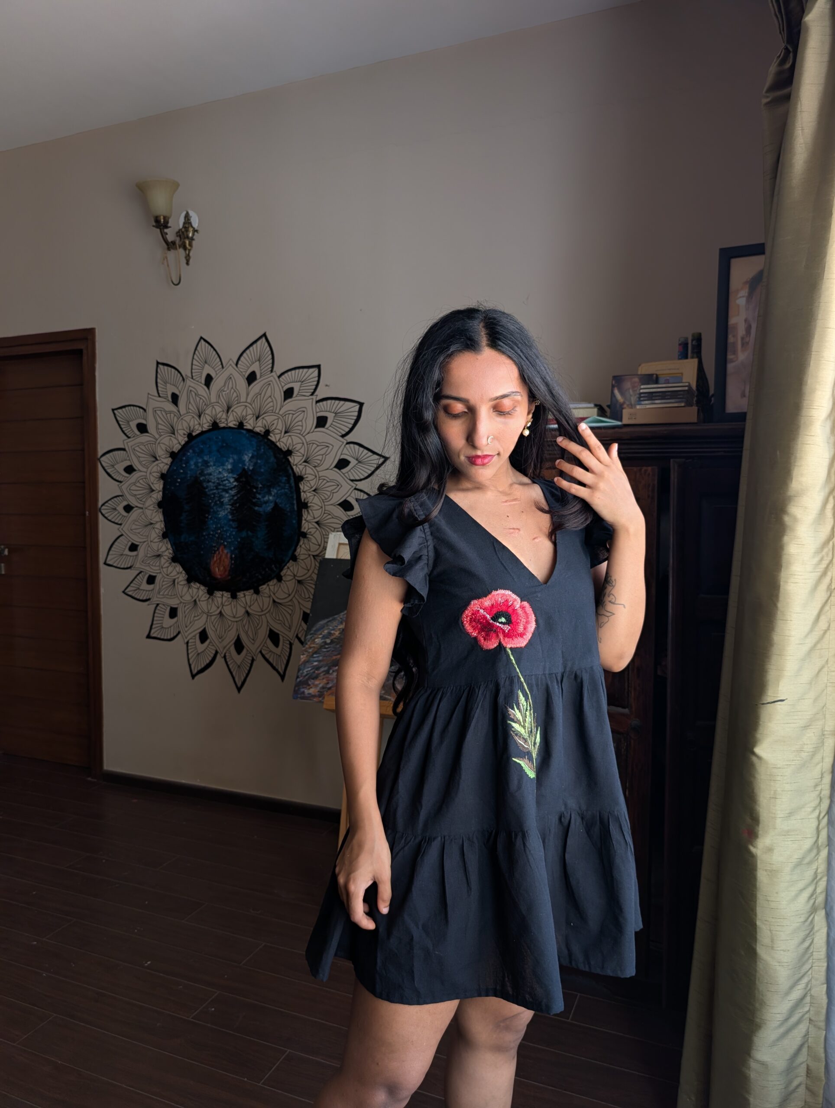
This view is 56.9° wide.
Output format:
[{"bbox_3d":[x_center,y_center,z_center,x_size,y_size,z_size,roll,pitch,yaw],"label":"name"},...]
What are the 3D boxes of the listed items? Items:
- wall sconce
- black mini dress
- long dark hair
[{"bbox_3d":[-1.021,-1.298,3.120,0.175,0.375,0.275,2,4,22],"label":"wall sconce"},{"bbox_3d":[0.090,0.255,1.160,0.510,0.735,0.350,-1,4,-26],"label":"black mini dress"},{"bbox_3d":[0.094,-0.048,1.130,0.305,0.585,0.280,1,3,7],"label":"long dark hair"}]

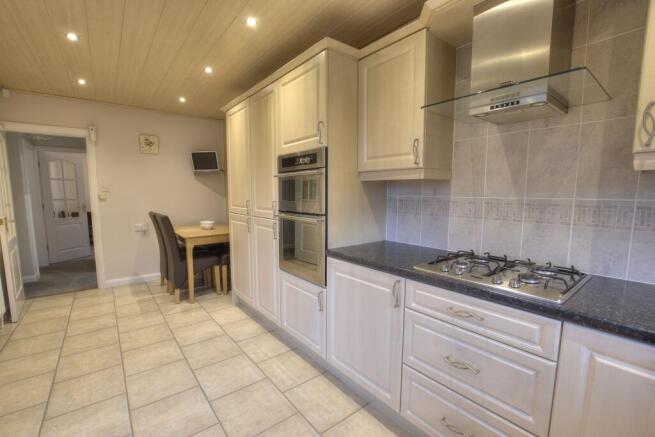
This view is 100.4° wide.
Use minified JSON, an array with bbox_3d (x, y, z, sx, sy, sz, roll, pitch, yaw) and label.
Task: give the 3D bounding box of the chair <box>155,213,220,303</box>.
[{"bbox_3d":[-1.710,0.457,3.385,0.604,1.040,0.455,-4,7,-40],"label":"chair"}]

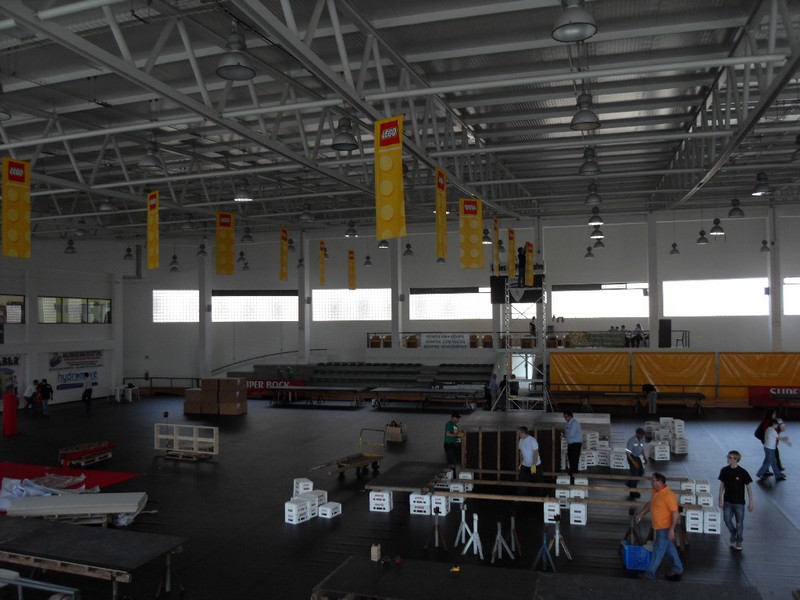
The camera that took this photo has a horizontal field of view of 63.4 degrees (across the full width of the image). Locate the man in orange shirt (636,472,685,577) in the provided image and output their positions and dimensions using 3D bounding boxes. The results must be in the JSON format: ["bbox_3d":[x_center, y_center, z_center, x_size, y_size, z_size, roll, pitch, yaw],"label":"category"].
[{"bbox_3d":[3.982,3.468,9.930,0.680,1.660,0.520,0,-2,-16],"label":"man in orange shirt"}]

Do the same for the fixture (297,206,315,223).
[{"bbox_3d":[-2.857,-2.721,19.866,0.495,0.520,0.495,-1,-2,16],"label":"fixture"}]

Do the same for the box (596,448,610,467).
[{"bbox_3d":[5.726,4.428,18.148,0.435,0.410,0.295,-1,-2,24],"label":"box"}]

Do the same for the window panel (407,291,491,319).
[{"bbox_3d":[3.149,0.252,39.800,5.100,1.960,0.120,-1,-2,9],"label":"window panel"}]

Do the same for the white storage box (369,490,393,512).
[{"bbox_3d":[-0.400,4.431,14.270,0.430,0.400,0.290,-1,-2,14],"label":"white storage box"}]

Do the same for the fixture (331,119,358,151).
[{"bbox_3d":[-0.992,-3.022,11.689,0.495,0.540,0.495,-1,-2,0],"label":"fixture"}]

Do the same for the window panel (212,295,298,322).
[{"bbox_3d":[-9.323,0.565,41.507,6.302,1.654,0.120,-1,-2,18],"label":"window panel"}]

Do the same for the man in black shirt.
[{"bbox_3d":[6.253,3.703,12.077,0.580,1.790,0.380,-2,-3,31],"label":"man in black shirt"}]

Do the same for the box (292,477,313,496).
[{"bbox_3d":[-2.216,4.376,14.894,0.295,0.410,0.435,0,-2,-22],"label":"box"}]

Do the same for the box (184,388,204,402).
[{"bbox_3d":[-9.323,4.392,29.861,0.800,0.530,0.780,-1,-2,16],"label":"box"}]

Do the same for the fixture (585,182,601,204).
[{"bbox_3d":[4.929,-2.708,16.500,0.440,0.530,0.440,-1,-2,16],"label":"fixture"}]

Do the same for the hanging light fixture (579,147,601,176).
[{"bbox_3d":[3.911,-2.840,13.300,0.450,0.550,0.450,-1,-2,16],"label":"hanging light fixture"}]

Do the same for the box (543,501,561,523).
[{"bbox_3d":[3.189,4.410,13.550,0.300,0.415,0.400,-1,-2,16],"label":"box"}]

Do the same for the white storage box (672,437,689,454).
[{"bbox_3d":[8.769,4.589,20.338,0.405,0.410,0.290,0,-2,-11],"label":"white storage box"}]

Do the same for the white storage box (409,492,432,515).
[{"bbox_3d":[0.483,4.543,14.436,0.451,0.418,0.296,-1,-2,11],"label":"white storage box"}]

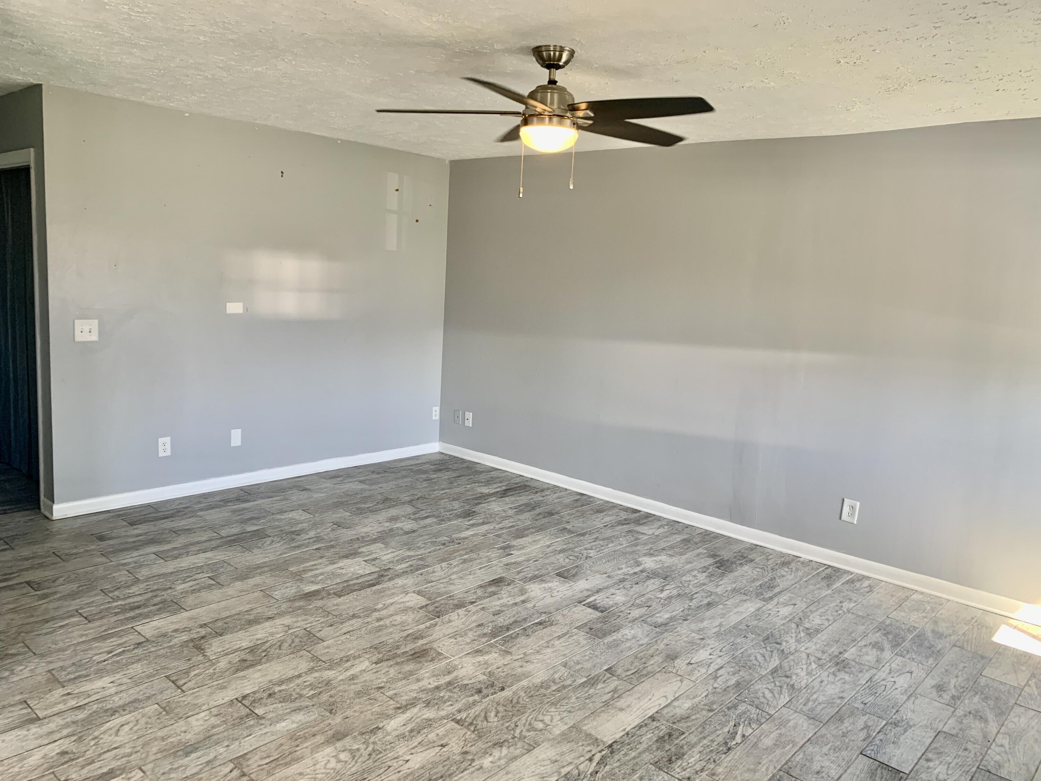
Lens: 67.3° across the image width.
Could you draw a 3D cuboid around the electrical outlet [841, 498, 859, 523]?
[{"bbox_3d":[1.868,0.685,4.427,0.079,0.123,0.009,11,12,41],"label":"electrical outlet"}]

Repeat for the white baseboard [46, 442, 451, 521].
[{"bbox_3d":[-1.706,0.595,5.646,0.016,0.088,2.997,11,12,41],"label":"white baseboard"}]

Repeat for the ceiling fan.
[{"bbox_3d":[0.098,-1.115,3.024,1.320,0.385,1.320,3,9,0],"label":"ceiling fan"}]

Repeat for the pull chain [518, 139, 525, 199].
[{"bbox_3d":[0.007,-0.887,3.110,0.012,0.239,0.012,3,9,0],"label":"pull chain"}]

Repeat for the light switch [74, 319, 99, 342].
[{"bbox_3d":[-2.516,-0.346,4.534,0.014,0.122,0.123,11,12,41],"label":"light switch"}]

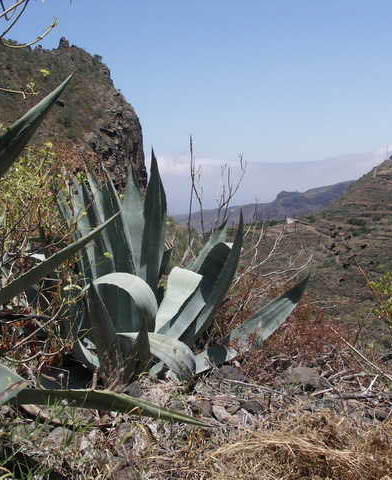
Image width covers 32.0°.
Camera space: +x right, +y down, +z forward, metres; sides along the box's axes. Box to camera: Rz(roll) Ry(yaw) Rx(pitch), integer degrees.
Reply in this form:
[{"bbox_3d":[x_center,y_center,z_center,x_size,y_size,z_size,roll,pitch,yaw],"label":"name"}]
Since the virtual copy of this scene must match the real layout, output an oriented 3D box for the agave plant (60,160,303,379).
[{"bbox_3d":[-0.070,0.145,3.750,1.320,1.170,1.150,0,6,0],"label":"agave plant"}]

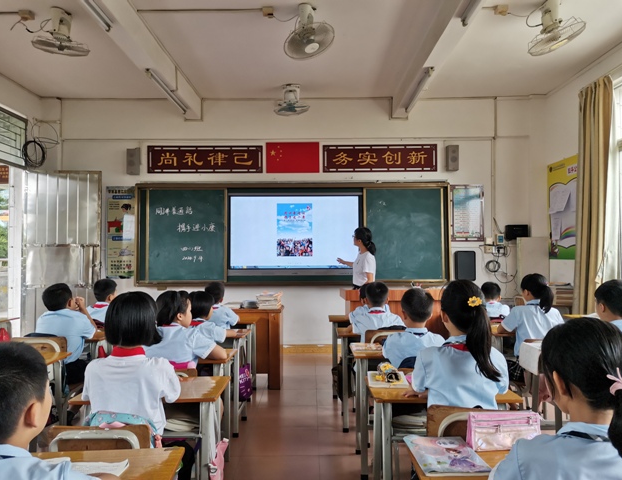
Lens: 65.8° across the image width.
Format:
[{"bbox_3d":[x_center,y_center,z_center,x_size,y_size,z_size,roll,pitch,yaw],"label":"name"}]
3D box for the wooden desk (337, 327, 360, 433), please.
[{"bbox_3d":[0.500,1.057,3.700,0.600,0.710,0.410,0,-2,0],"label":"wooden desk"}]

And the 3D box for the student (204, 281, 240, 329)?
[{"bbox_3d":[-0.782,0.880,4.001,0.380,1.070,0.550,0,-2,6],"label":"student"}]

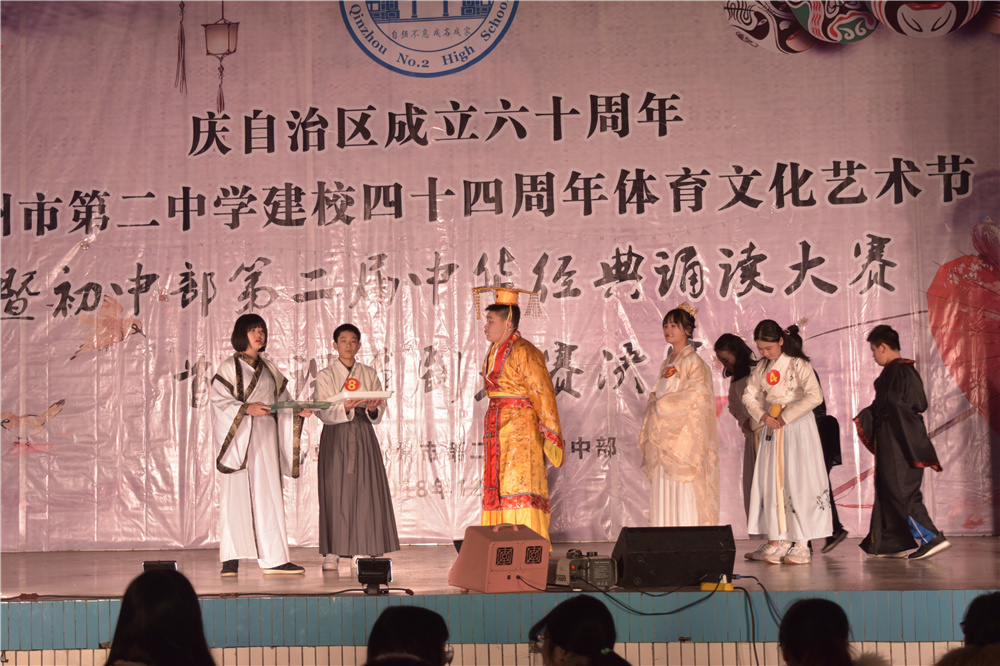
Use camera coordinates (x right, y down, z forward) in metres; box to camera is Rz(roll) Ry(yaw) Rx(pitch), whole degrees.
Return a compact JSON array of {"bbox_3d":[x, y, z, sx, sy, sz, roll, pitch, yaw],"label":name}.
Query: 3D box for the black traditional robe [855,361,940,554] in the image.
[{"bbox_3d":[2.597,0.804,12.482,0.480,1.260,0.470,-2,-2,17],"label":"black traditional robe"}]

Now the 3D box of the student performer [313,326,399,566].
[{"bbox_3d":[-0.938,0.732,12.423,0.500,1.585,0.430,-1,-2,-10],"label":"student performer"}]

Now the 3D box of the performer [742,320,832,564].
[{"bbox_3d":[1.842,0.689,12.279,0.470,1.545,0.380,-2,-2,25],"label":"performer"}]

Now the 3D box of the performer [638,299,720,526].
[{"bbox_3d":[1.163,0.650,12.450,0.460,1.650,0.520,2,-4,-44],"label":"performer"}]

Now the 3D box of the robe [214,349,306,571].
[{"bbox_3d":[-1.529,0.818,12.191,0.500,1.350,0.370,0,-2,-28],"label":"robe"}]

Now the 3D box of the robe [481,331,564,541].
[{"bbox_3d":[0.149,0.719,12.700,0.520,1.450,0.540,0,-3,-22],"label":"robe"}]

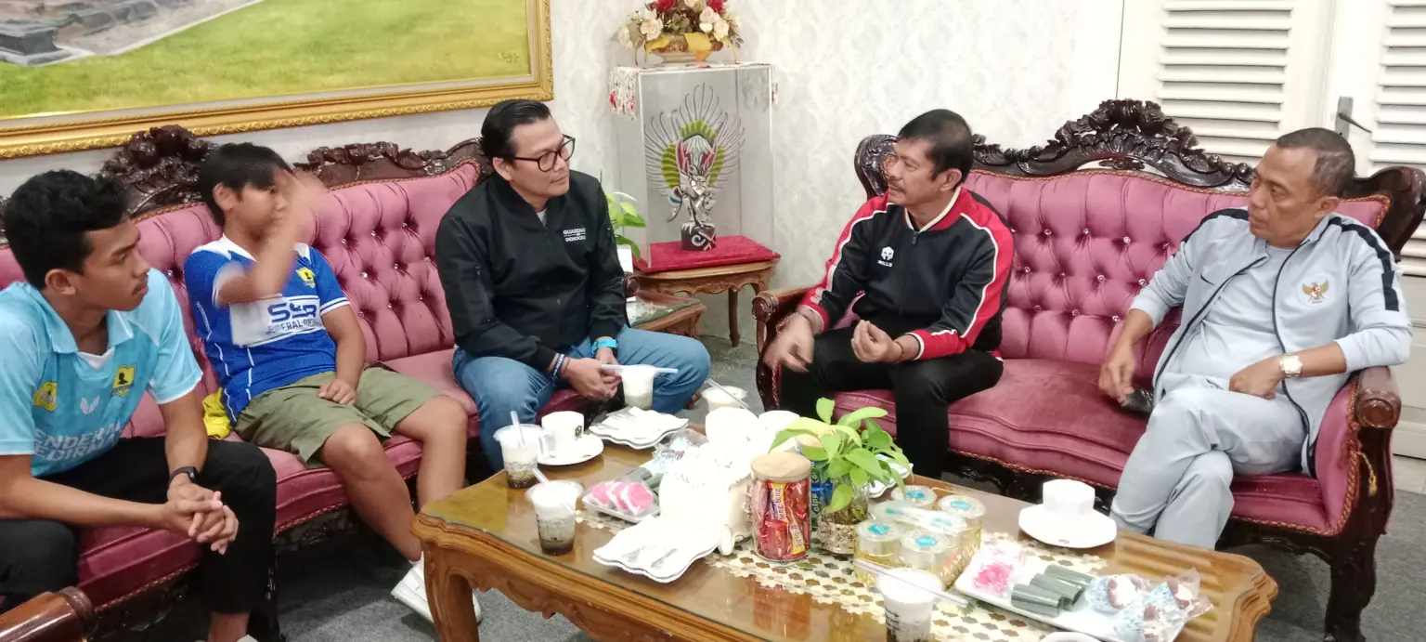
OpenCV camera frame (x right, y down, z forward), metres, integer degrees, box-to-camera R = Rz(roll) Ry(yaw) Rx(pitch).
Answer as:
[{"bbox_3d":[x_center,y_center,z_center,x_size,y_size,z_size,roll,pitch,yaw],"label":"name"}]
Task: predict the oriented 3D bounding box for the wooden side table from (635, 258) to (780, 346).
[{"bbox_3d":[-0.079,-0.047,3.951,0.580,0.470,0.440,-7,17,-17],"label":"wooden side table"}]

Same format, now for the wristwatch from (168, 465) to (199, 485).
[{"bbox_3d":[-0.925,0.271,1.640,0.055,0.056,0.024,-25,46,25],"label":"wristwatch"}]

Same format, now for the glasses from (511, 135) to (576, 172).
[{"bbox_3d":[-0.432,-0.424,2.372,0.140,0.045,0.140,12,35,38],"label":"glasses"}]

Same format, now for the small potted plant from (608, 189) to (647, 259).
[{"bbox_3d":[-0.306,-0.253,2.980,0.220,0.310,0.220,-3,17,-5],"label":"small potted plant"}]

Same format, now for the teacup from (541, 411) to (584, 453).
[{"bbox_3d":[-0.310,0.231,1.913,0.087,0.058,0.107,10,20,34],"label":"teacup"}]

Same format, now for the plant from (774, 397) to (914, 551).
[{"bbox_3d":[0.207,0.252,1.507,0.225,0.250,0.190,1,17,7],"label":"plant"}]

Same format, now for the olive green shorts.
[{"bbox_3d":[-0.999,0.181,2.469,0.430,0.210,0.430,8,19,30],"label":"olive green shorts"}]

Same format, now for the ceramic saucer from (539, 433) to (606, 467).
[{"bbox_3d":[-0.302,0.264,1.912,0.160,0.024,0.160,-4,17,-8],"label":"ceramic saucer"}]

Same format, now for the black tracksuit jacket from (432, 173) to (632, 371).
[{"bbox_3d":[-0.488,-0.133,2.520,0.510,0.560,0.400,-15,21,-37],"label":"black tracksuit jacket"}]

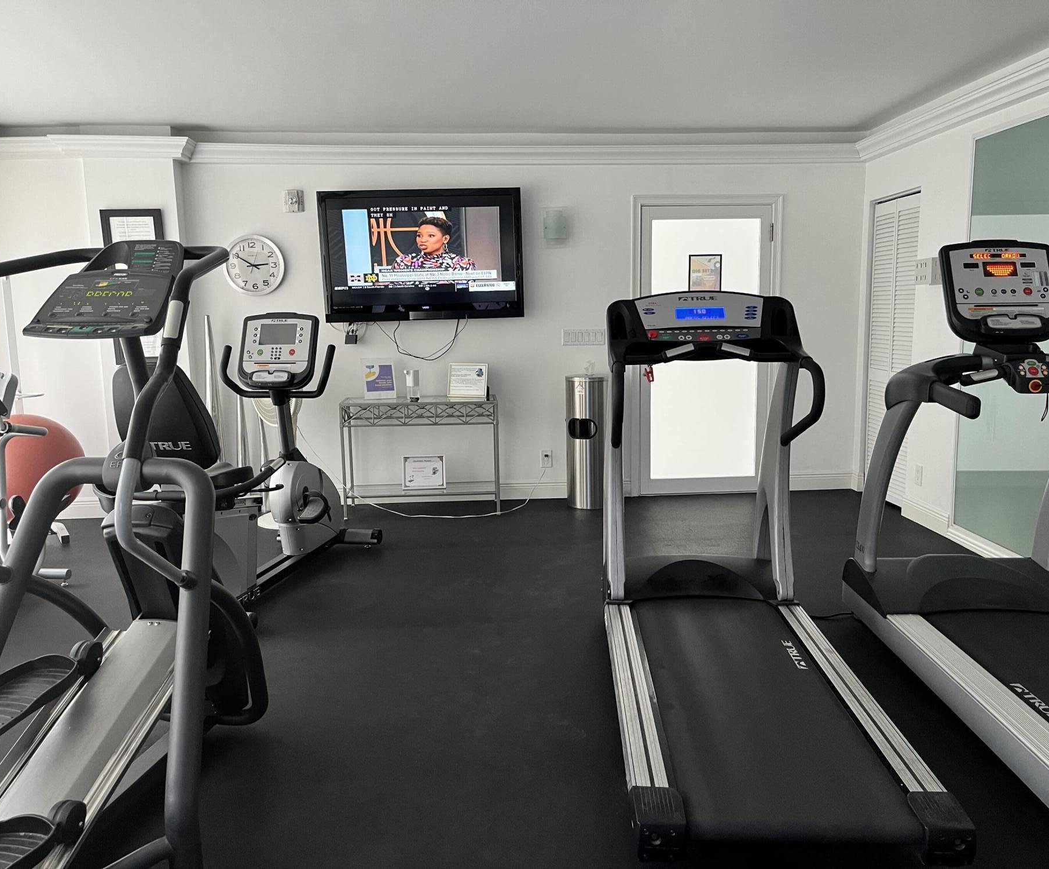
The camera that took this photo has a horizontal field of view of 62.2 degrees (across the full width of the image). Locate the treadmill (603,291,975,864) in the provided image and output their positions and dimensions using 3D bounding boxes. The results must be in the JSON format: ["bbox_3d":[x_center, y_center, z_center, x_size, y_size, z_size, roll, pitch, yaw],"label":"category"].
[{"bbox_3d":[0.680,0.204,2.910,0.800,1.370,2.020,0,8,3],"label":"treadmill"}]

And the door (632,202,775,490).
[{"bbox_3d":[1.273,-0.589,6.181,0.947,2.040,0.060,-1,8,-4],"label":"door"}]

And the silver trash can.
[{"bbox_3d":[0.430,0.043,5.925,0.290,0.886,0.290,-1,8,0],"label":"silver trash can"}]

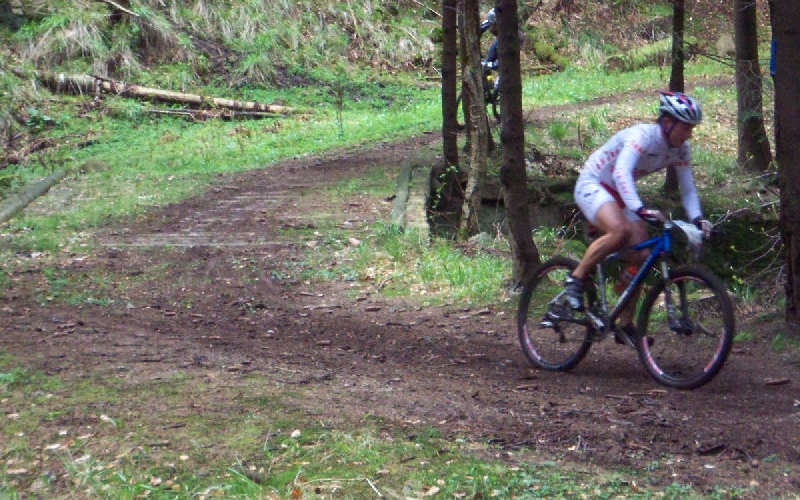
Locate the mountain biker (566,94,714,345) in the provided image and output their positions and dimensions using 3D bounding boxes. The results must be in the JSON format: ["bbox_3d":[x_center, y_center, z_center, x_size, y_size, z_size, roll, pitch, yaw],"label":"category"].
[{"bbox_3d":[1.283,-0.173,15.050,0.580,1.420,0.900,-5,6,-40],"label":"mountain biker"}]

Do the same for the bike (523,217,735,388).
[{"bbox_3d":[1.225,0.240,15.100,0.580,0.980,1.710,-5,6,-40],"label":"bike"}]

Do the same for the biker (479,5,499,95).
[{"bbox_3d":[1.370,-2.650,38.000,0.600,1.450,0.850,2,6,34],"label":"biker"}]

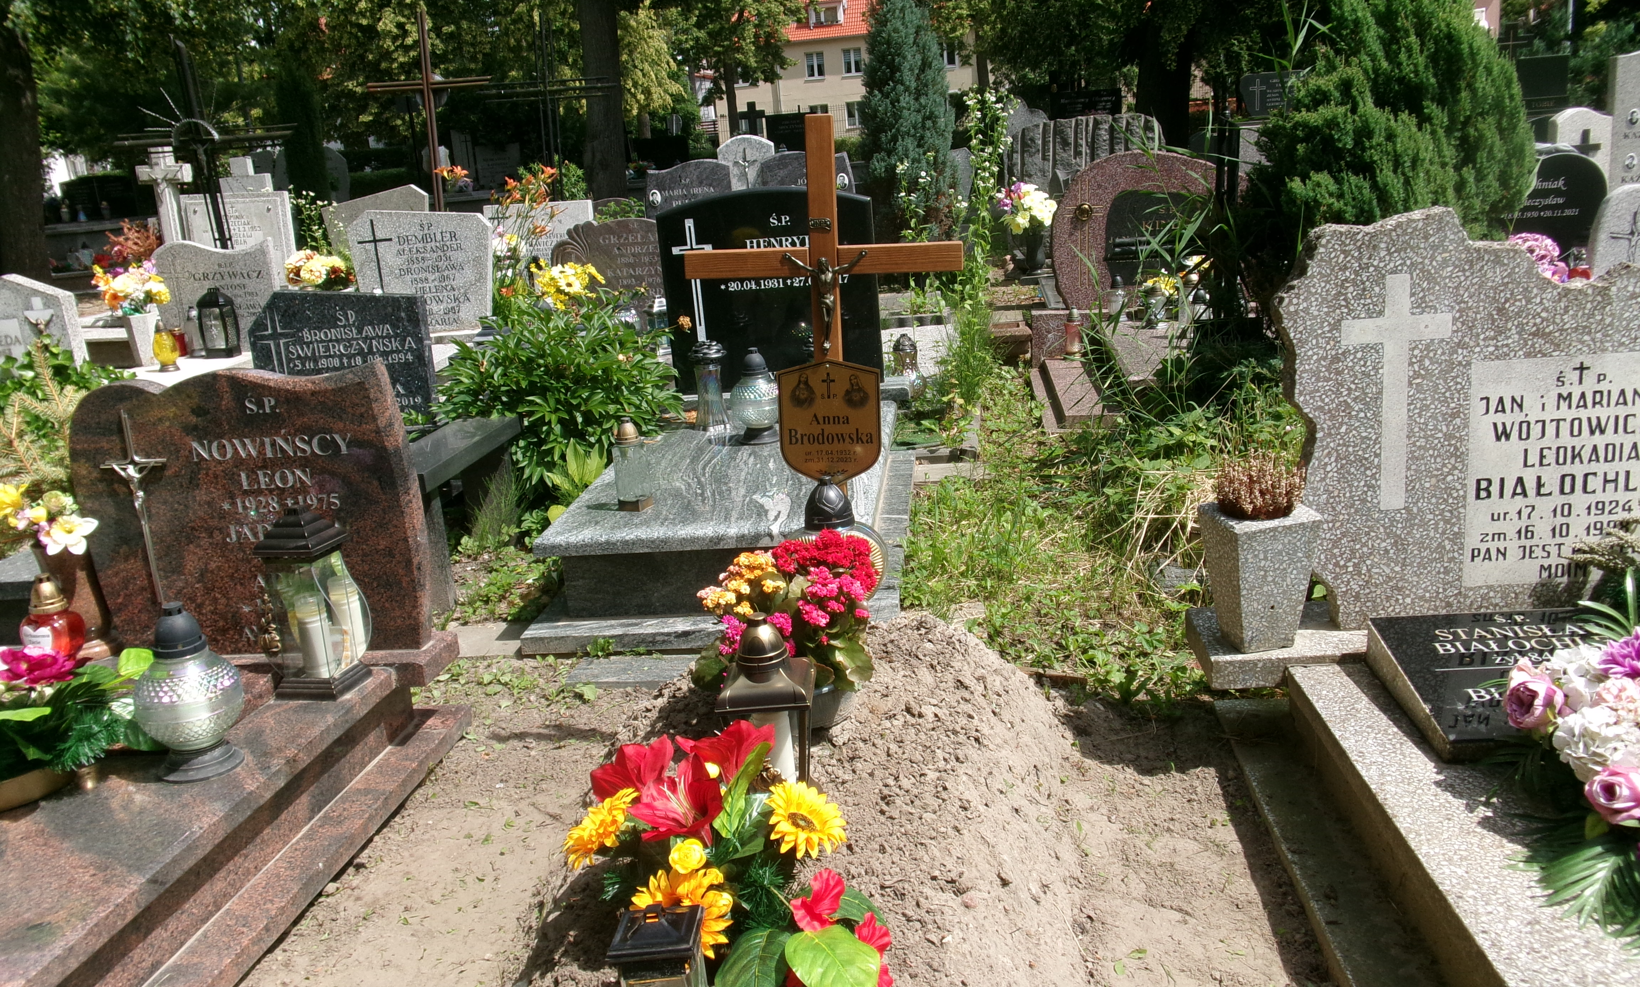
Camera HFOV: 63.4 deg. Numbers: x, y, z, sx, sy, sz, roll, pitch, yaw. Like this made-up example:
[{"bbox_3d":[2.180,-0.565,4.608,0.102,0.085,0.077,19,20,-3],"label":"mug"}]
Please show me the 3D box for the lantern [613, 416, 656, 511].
[{"bbox_3d":[-0.564,-0.091,3.973,0.083,0.279,0.083,2,15,23],"label":"lantern"}]

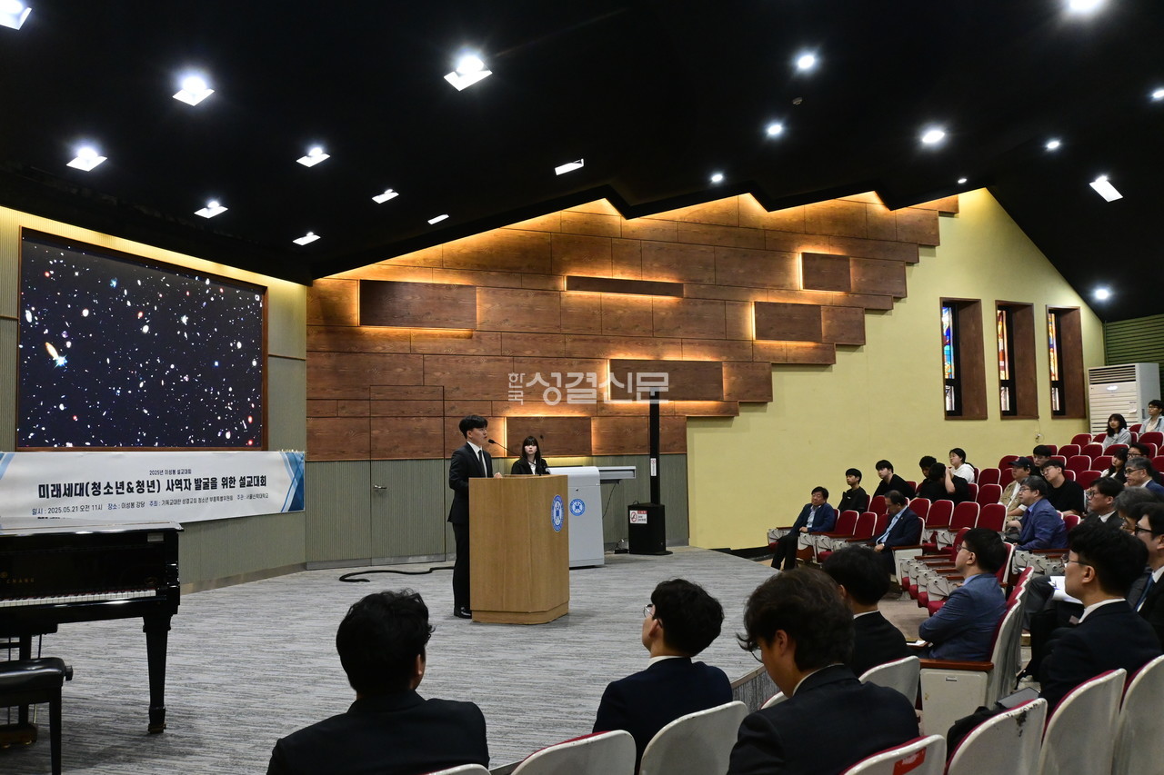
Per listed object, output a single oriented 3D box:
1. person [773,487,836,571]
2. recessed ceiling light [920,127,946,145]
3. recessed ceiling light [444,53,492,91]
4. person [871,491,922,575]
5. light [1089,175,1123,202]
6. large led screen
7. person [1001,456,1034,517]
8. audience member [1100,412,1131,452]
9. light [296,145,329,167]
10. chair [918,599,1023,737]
[{"bbox_3d":[2.922,1.896,12.908,0.820,1.210,0.540,0,-4,-18],"label":"person"},{"bbox_3d":[4.670,-3.392,13.354,0.350,0.100,0.350,-15,-4,1],"label":"recessed ceiling light"},{"bbox_3d":[-1.126,-3.087,9.765,0.375,0.100,0.375,-25,-10,13],"label":"recessed ceiling light"},{"bbox_3d":[3.228,1.687,10.455,0.700,1.140,0.530,0,-4,-14],"label":"person"},{"bbox_3d":[7.634,-2.892,14.517,0.380,0.100,0.380,42,-1,4],"label":"light"},{"bbox_3d":[-4.202,-0.306,10.013,0.100,1.832,3.311,-2,-4,19],"label":"large led screen"},{"bbox_3d":[5.092,1.524,12.279,0.800,1.300,0.520,-1,-4,-8],"label":"person"},{"bbox_3d":[7.842,1.009,15.031,0.780,1.260,0.470,0,-4,-17],"label":"audience member"},{"bbox_3d":[-2.830,-2.427,10.539,0.240,0.080,0.240,-29,-12,16],"label":"light"},{"bbox_3d":[2.174,1.633,5.608,0.640,0.945,0.560,-3,-4,25],"label":"chair"}]

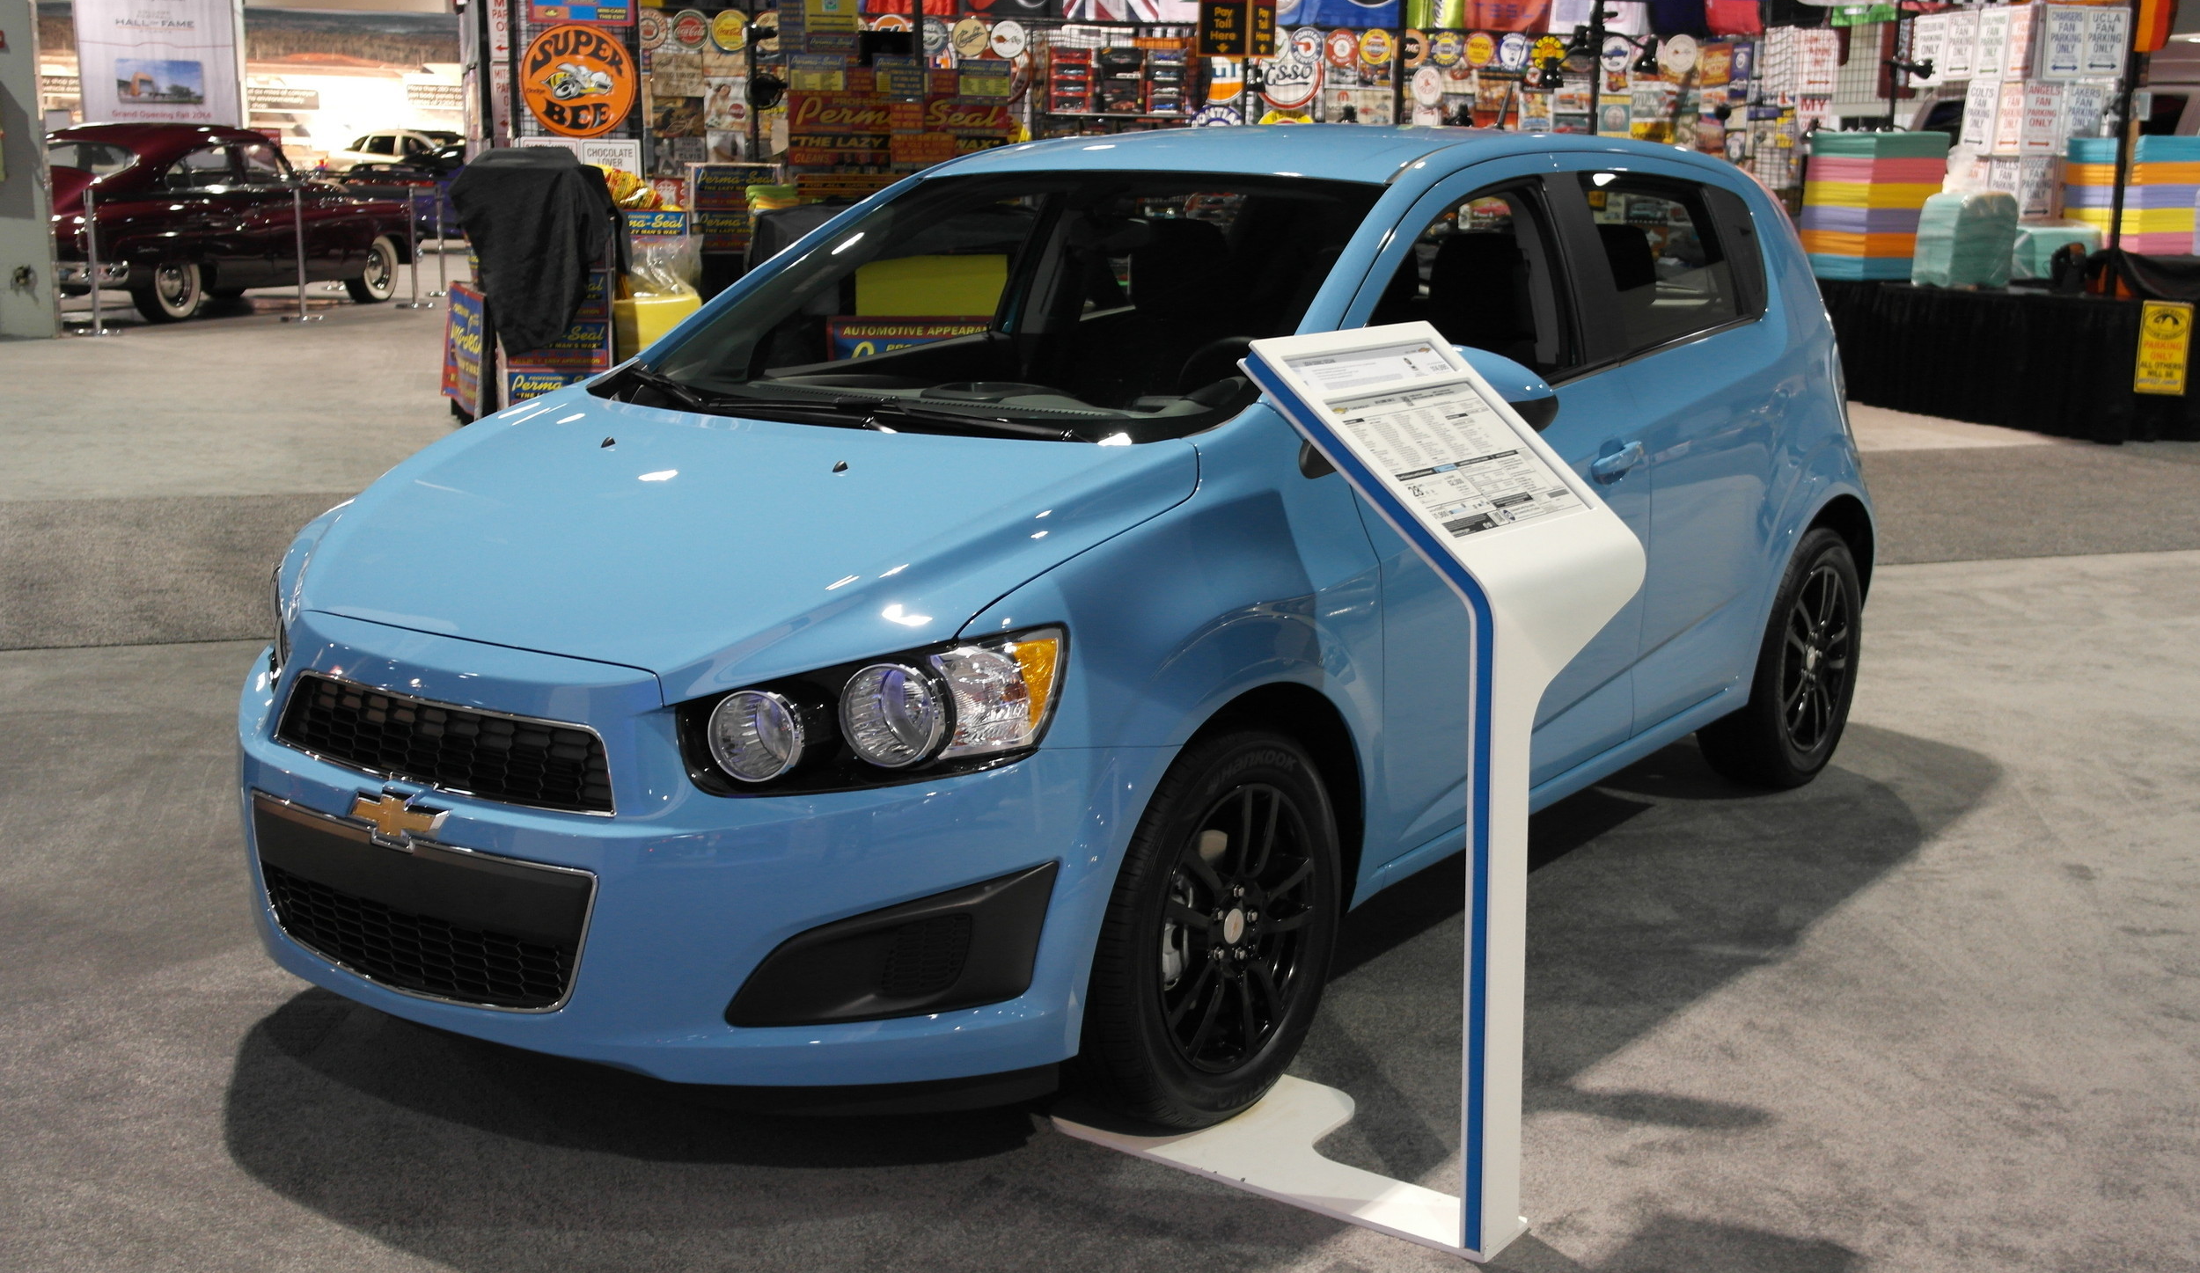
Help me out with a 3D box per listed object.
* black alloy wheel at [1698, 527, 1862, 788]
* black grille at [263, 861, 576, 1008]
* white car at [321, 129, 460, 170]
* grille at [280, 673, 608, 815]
[{"bbox_3d":[1.661,0.035,5.358,0.210,0.630,0.630,9,15,36],"label":"black alloy wheel"},{"bbox_3d":[-0.963,0.429,3.161,0.670,0.130,0.090,9,15,36],"label":"black grille"},{"bbox_3d":[-12.423,-8.541,40.000,4.600,1.460,1.800,-10,14,-43],"label":"white car"},{"bbox_3d":[-0.939,0.142,3.103,0.720,0.130,0.100,9,15,36],"label":"grille"}]

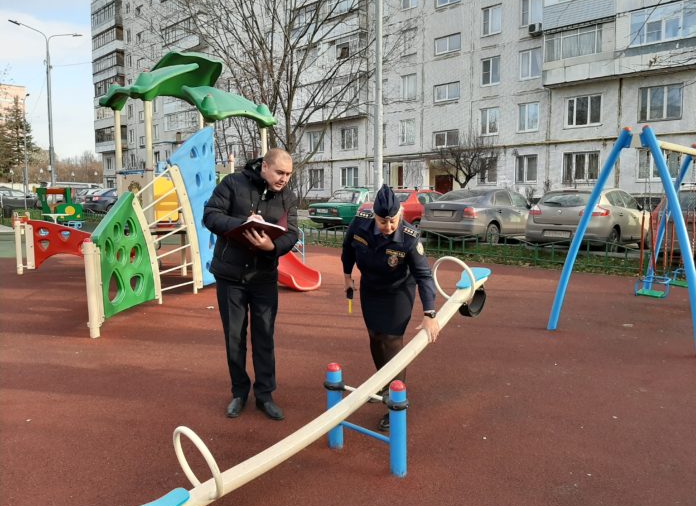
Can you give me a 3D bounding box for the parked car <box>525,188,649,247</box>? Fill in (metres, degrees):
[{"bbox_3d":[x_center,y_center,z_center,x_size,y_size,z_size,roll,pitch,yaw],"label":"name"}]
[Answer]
[{"bbox_3d":[6.064,-0.847,12.910,1.810,1.470,4.300,6,9,44],"label":"parked car"}]

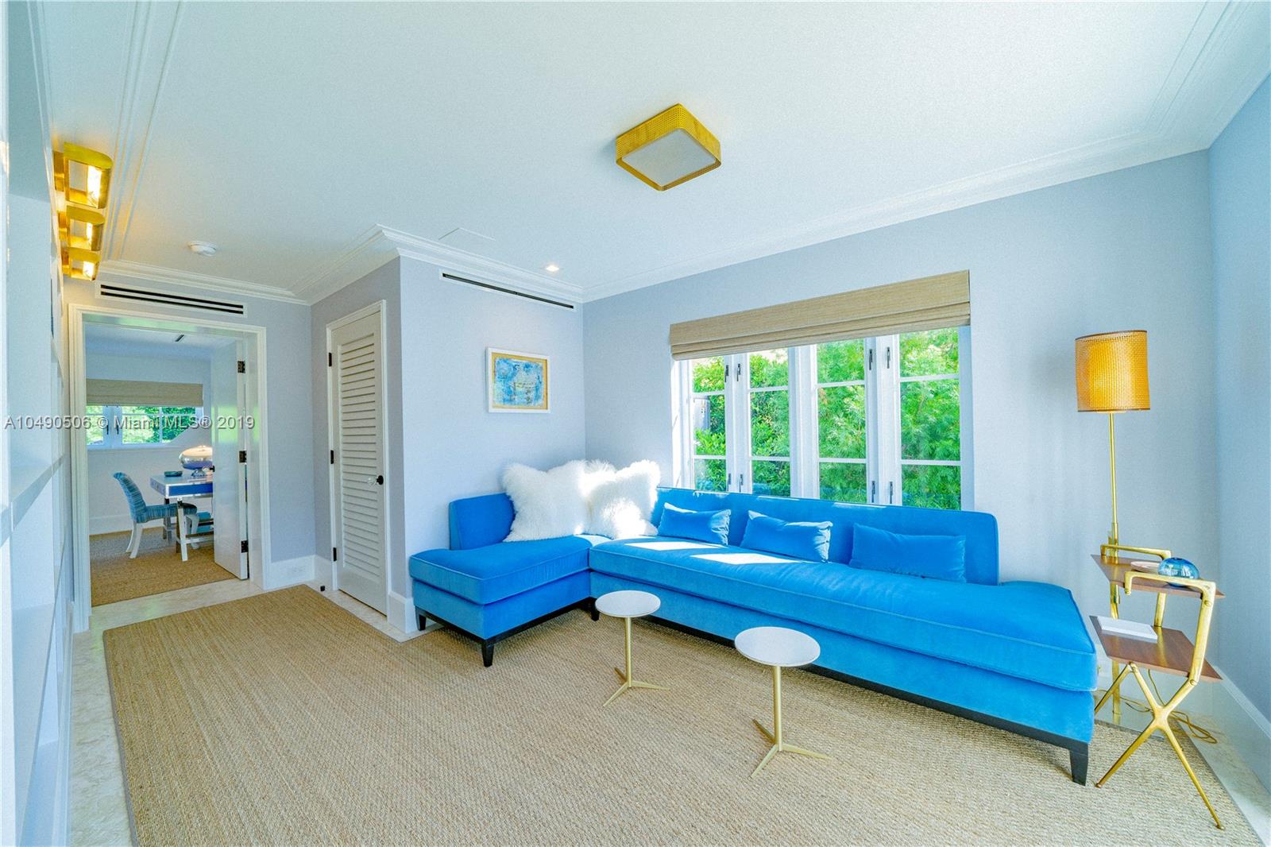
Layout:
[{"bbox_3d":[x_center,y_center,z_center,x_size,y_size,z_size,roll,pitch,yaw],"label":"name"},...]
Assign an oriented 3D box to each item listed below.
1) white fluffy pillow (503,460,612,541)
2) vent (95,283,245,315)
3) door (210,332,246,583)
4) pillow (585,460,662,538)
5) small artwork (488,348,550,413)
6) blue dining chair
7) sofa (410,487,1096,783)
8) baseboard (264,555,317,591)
[{"bbox_3d":[-0.598,0.545,3.020,0.580,0.500,0.220,-1,-15,-32],"label":"white fluffy pillow"},{"bbox_3d":[-3.284,-0.879,3.046,0.025,0.097,0.727,-1,0,43],"label":"vent"},{"bbox_3d":[-3.698,0.322,3.862,0.820,2.030,0.045,-1,0,36],"label":"door"},{"bbox_3d":[-0.095,0.534,3.000,0.520,0.500,0.220,-1,-15,20],"label":"pillow"},{"bbox_3d":[-0.865,-0.299,3.164,0.035,0.444,0.513,-1,0,43],"label":"small artwork"},{"bbox_3d":[-5.127,0.936,4.548,0.460,0.870,0.590,-1,0,45],"label":"blue dining chair"},{"bbox_3d":[0.286,0.861,2.254,3.060,0.770,1.450,-1,0,38],"label":"sofa"},{"bbox_3d":[-2.829,1.217,3.478,0.022,0.210,0.321,-1,0,43],"label":"baseboard"}]

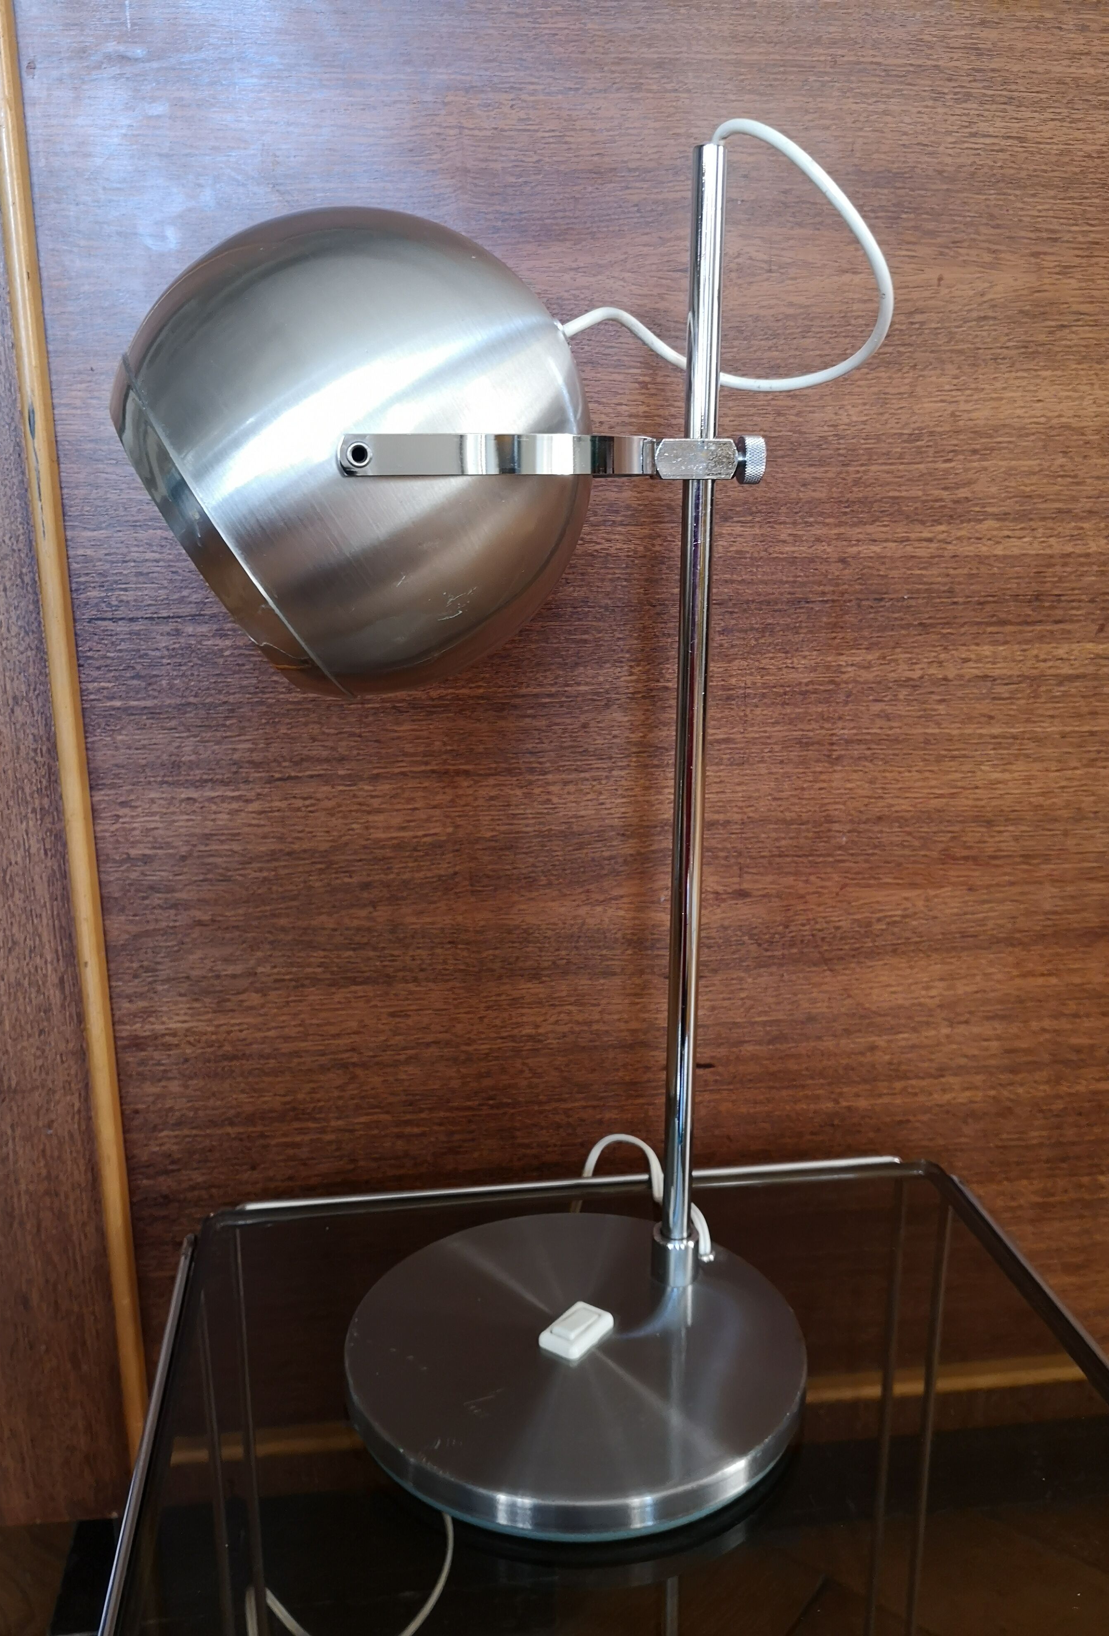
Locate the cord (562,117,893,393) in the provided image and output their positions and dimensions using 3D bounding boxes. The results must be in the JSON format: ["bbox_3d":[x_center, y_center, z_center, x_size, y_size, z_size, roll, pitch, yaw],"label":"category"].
[{"bbox_3d":[0.067,-0.217,0.498,0.133,0.098,0.036,-2,14,-9],"label":"cord"}]

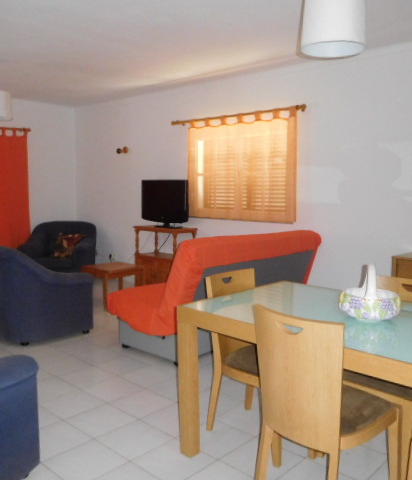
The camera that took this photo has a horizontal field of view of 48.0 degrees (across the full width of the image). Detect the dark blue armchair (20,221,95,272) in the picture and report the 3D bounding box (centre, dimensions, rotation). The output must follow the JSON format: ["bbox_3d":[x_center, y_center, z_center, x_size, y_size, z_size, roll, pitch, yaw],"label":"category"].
[{"bbox_3d":[-2.090,0.192,6.550,0.930,0.870,0.860,0,6,-3],"label":"dark blue armchair"}]

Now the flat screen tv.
[{"bbox_3d":[-0.508,-0.441,5.830,0.820,0.600,0.210,6,8,42],"label":"flat screen tv"}]

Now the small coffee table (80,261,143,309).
[{"bbox_3d":[-1.103,0.533,5.505,0.570,0.430,0.550,6,8,42],"label":"small coffee table"}]

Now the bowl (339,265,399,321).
[{"bbox_3d":[0.757,0.235,2.111,0.280,0.253,0.260,3,6,20],"label":"bowl"}]

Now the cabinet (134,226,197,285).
[{"bbox_3d":[-0.502,0.278,5.950,0.820,0.855,0.430,6,8,42],"label":"cabinet"}]

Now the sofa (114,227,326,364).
[{"bbox_3d":[0.144,0.401,4.280,1.170,0.975,1.780,6,8,42],"label":"sofa"}]

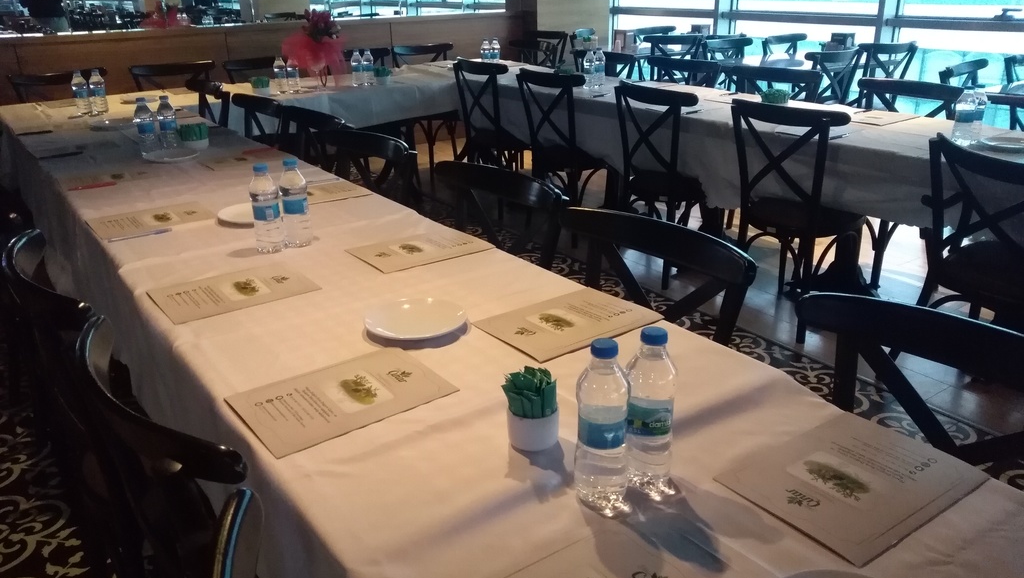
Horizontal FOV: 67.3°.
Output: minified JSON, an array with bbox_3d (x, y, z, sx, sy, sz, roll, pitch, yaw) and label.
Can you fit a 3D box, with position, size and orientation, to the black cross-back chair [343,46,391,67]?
[{"bbox_3d":[-0.976,-1.211,5.434,0.465,0.895,0.485,-15,26,-31],"label":"black cross-back chair"}]

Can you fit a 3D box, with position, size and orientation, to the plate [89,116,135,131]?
[{"bbox_3d":[-1.819,-0.749,3.519,0.197,0.022,0.197,-12,24,-25],"label":"plate"}]

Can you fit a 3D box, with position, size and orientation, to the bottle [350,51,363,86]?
[{"bbox_3d":[-0.963,-1.377,4.771,0.064,0.213,0.064,-16,27,-33],"label":"bottle"}]

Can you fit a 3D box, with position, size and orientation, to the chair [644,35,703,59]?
[{"bbox_3d":[1.271,-1.704,6.551,0.485,0.885,0.495,-7,23,-15],"label":"chair"}]

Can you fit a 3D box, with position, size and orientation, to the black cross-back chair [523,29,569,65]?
[{"bbox_3d":[0.225,-2.006,7.345,0.485,0.885,0.495,-13,25,-27],"label":"black cross-back chair"}]

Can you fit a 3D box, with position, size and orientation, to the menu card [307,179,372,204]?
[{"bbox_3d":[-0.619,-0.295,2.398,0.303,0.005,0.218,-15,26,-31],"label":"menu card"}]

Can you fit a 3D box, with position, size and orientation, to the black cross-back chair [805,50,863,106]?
[{"bbox_3d":[1.967,-1.173,5.208,0.485,0.885,0.495,-13,25,-27],"label":"black cross-back chair"}]

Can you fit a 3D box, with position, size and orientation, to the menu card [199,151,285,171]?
[{"bbox_3d":[-0.968,-0.470,2.812,0.298,0.005,0.205,-16,26,-33],"label":"menu card"}]

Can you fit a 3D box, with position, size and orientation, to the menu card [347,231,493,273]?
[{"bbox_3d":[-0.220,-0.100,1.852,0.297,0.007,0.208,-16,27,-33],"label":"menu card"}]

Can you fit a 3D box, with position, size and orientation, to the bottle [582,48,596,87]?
[{"bbox_3d":[0.448,-1.292,4.537,0.066,0.213,0.066,-16,26,-33],"label":"bottle"}]

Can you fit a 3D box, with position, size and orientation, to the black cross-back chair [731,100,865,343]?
[{"bbox_3d":[1.175,-0.302,3.091,0.485,0.895,0.465,-16,26,-32],"label":"black cross-back chair"}]

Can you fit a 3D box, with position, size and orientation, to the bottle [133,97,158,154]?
[{"bbox_3d":[-1.466,-0.654,3.082,0.066,0.218,0.066,-1,22,0],"label":"bottle"}]

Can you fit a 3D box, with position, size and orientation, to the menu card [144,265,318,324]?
[{"bbox_3d":[-0.584,0.002,1.620,0.298,0.005,0.205,-17,27,-34],"label":"menu card"}]

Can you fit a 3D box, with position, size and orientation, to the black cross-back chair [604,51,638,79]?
[{"bbox_3d":[0.482,-1.178,5.373,0.520,0.875,0.490,-15,26,-30],"label":"black cross-back chair"}]

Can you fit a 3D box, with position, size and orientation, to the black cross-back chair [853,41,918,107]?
[{"bbox_3d":[2.569,-1.391,5.778,0.490,0.875,0.520,-9,23,-19],"label":"black cross-back chair"}]

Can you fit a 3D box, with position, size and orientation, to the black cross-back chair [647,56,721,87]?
[{"bbox_3d":[0.870,-0.922,4.713,0.520,0.885,0.500,-16,27,-34],"label":"black cross-back chair"}]

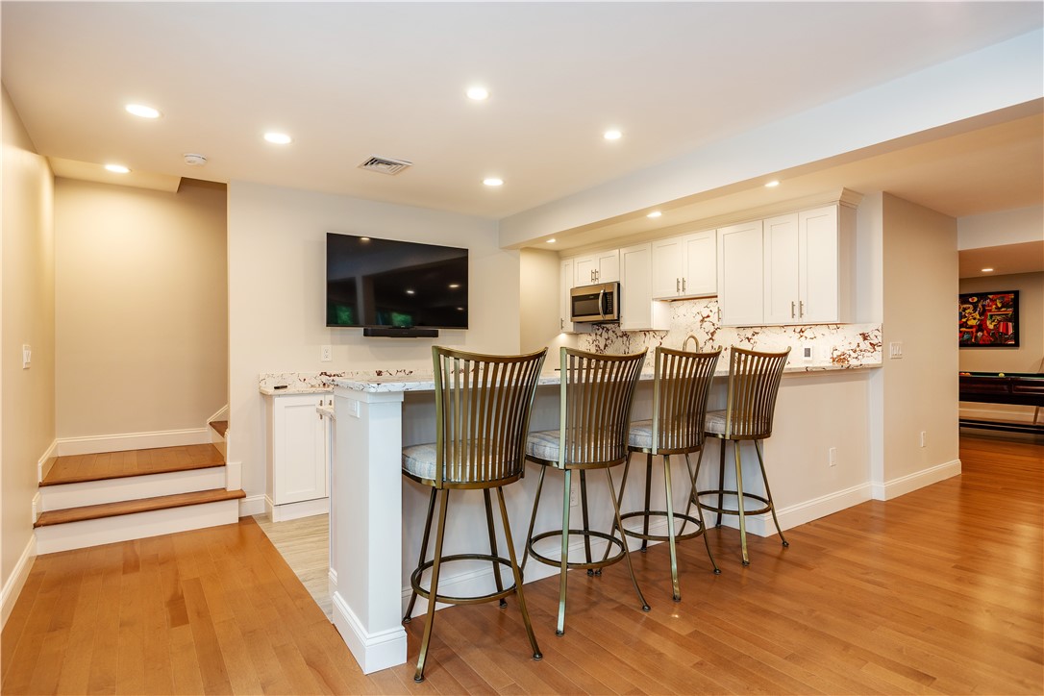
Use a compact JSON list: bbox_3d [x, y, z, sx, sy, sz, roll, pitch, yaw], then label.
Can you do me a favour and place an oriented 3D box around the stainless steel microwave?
[{"bbox_3d":[0.986,-0.514,6.212,0.410,0.425,0.767,0,0,-36],"label":"stainless steel microwave"}]

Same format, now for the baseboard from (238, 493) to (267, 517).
[{"bbox_3d":[-1.921,1.124,3.701,0.185,0.137,0.025,0,0,-33],"label":"baseboard"}]

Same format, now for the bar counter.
[{"bbox_3d":[0.970,0.663,3.212,4.040,1.065,0.525,0,0,-33],"label":"bar counter"}]

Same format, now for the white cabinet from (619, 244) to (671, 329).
[{"bbox_3d":[1.385,-0.661,5.835,0.330,0.922,0.460,0,0,-36],"label":"white cabinet"}]

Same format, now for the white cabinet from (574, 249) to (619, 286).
[{"bbox_3d":[1.021,-0.937,6.328,0.330,0.370,0.765,0,0,-36],"label":"white cabinet"}]

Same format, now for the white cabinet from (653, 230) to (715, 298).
[{"bbox_3d":[1.754,-0.821,5.334,0.330,0.602,0.785,0,0,-36],"label":"white cabinet"}]

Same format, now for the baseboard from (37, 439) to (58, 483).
[{"bbox_3d":[-3.197,0.749,3.537,0.017,0.133,0.870,0,0,-36],"label":"baseboard"}]

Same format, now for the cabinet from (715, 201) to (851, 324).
[{"bbox_3d":[2.300,-0.661,4.593,0.330,0.922,1.055,0,0,-36],"label":"cabinet"}]

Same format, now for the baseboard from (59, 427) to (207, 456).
[{"bbox_3d":[-3.050,0.745,4.168,0.995,0.130,0.018,0,0,-36],"label":"baseboard"}]

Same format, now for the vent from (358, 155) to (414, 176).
[{"bbox_3d":[-0.888,-1.168,3.369,0.264,0.027,0.276,0,0,-33],"label":"vent"}]

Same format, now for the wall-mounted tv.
[{"bbox_3d":[-0.980,-0.516,4.302,1.222,0.713,0.055,0,0,-35],"label":"wall-mounted tv"}]

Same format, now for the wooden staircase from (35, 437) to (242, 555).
[{"bbox_3d":[-2.657,1.002,3.751,1.080,0.380,1.150,0,0,-33],"label":"wooden staircase"}]

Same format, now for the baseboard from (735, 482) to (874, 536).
[{"bbox_3d":[2.097,1.129,3.782,1.490,0.137,0.215,0,0,-33],"label":"baseboard"}]

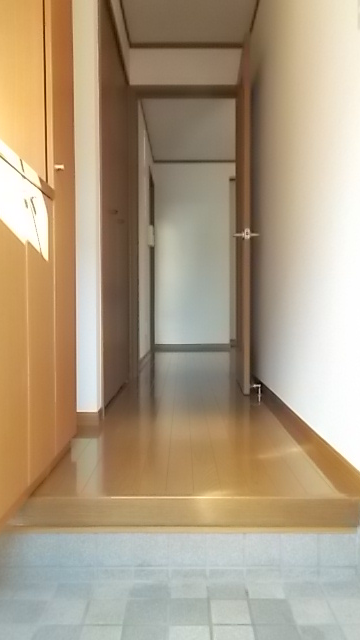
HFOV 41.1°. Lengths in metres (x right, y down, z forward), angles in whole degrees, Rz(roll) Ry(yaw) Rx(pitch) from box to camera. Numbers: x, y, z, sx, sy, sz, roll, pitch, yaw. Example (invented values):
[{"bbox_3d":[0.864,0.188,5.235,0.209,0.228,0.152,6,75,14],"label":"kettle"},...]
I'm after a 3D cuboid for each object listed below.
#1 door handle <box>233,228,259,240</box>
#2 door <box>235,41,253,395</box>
[{"bbox_3d":[0.382,-0.492,2.790,0.145,0.060,0.130,0,1,3],"label":"door handle"},{"bbox_3d":[0.396,-0.591,3.057,0.034,2.019,0.710,0,1,3],"label":"door"}]

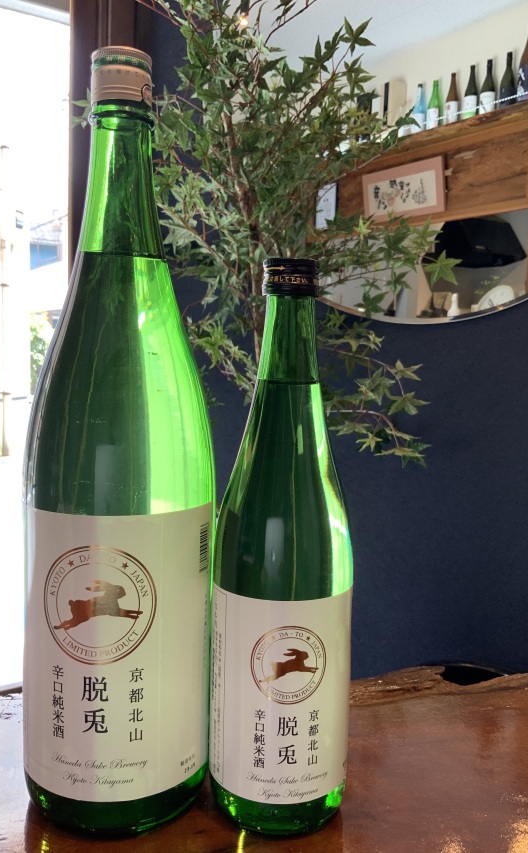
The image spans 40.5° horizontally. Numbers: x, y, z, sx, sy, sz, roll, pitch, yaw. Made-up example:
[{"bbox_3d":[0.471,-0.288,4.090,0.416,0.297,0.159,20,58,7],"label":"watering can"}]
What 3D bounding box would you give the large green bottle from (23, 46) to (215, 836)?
[{"bbox_3d":[-0.079,0.007,0.396,0.104,0.402,0.104,2,5,2],"label":"large green bottle"}]

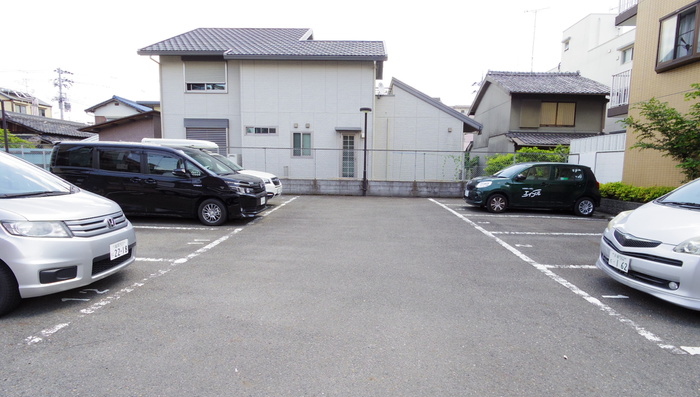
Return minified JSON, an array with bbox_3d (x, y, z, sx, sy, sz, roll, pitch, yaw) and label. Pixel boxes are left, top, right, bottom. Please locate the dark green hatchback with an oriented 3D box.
[{"bbox_3d":[5.587,-0.362,10.841,3.660,1.525,1.670,2,6,5],"label":"dark green hatchback"}]

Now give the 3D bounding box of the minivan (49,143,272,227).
[{"bbox_3d":[-4.324,-0.410,8.280,4.700,1.820,1.730,2,6,4],"label":"minivan"}]

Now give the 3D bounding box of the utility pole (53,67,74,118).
[{"bbox_3d":[-33.576,-9.266,40.759,2.200,11.780,1.000,-3,7,-33],"label":"utility pole"}]

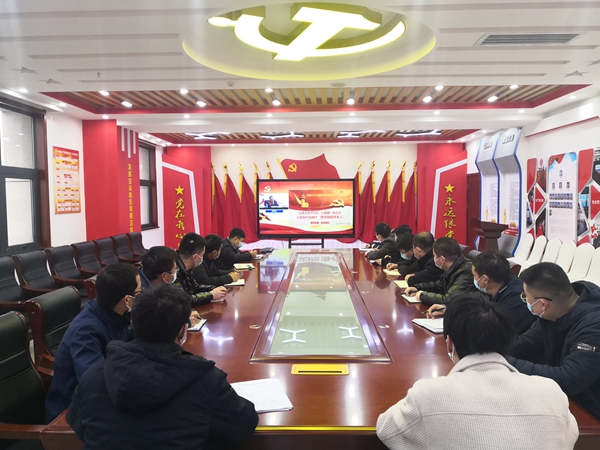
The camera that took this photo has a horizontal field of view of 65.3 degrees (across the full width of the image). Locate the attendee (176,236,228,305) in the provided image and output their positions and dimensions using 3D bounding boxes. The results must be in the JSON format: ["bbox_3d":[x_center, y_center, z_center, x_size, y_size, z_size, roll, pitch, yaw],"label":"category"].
[{"bbox_3d":[-0.892,0.687,3.736,0.720,1.260,0.550,-1,3,-18],"label":"attendee"}]

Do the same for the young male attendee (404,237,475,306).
[{"bbox_3d":[1.202,0.711,3.815,0.700,1.220,0.550,0,4,6],"label":"young male attendee"}]

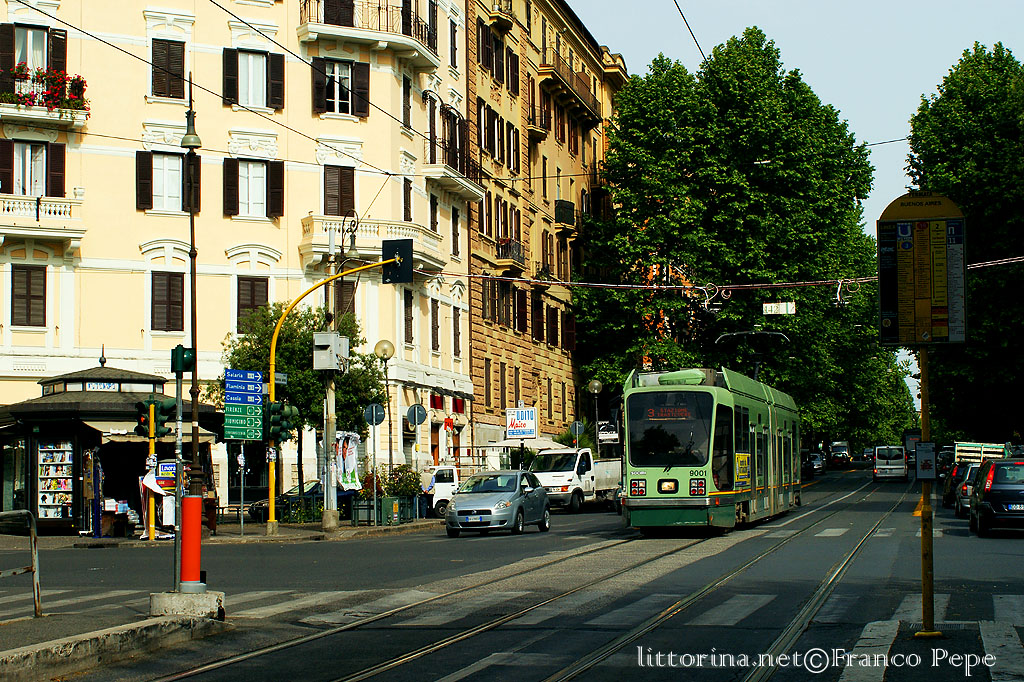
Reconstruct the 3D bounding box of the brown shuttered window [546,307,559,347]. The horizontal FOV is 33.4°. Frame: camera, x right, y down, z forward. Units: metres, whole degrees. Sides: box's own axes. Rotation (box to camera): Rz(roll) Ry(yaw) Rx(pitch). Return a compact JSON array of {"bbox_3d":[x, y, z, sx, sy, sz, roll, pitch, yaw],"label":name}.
[{"bbox_3d":[2.277,-0.792,94.765,0.280,2.203,1.150,-2,-5,14],"label":"brown shuttered window"}]

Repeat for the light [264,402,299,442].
[{"bbox_3d":[-5.337,1.887,39.500,0.620,0.930,0.420,2,-6,-28],"label":"light"}]

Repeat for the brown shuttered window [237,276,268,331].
[{"bbox_3d":[-9.689,-1.346,63.966,1.246,2.133,0.200,2,-6,-28],"label":"brown shuttered window"}]

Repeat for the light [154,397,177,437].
[{"bbox_3d":[-7.666,1.673,37.800,0.460,0.900,0.360,0,-5,-8],"label":"light"}]

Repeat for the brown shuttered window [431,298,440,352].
[{"bbox_3d":[-3.045,-0.635,67.673,0.120,2.054,1.020,-2,-5,14],"label":"brown shuttered window"}]

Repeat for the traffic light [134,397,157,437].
[{"bbox_3d":[-8.100,1.697,37.600,0.280,0.860,0.360,-2,-5,14],"label":"traffic light"}]

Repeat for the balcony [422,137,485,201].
[{"bbox_3d":[-2.308,-6.915,70.315,0.900,1.428,6.189,-2,-5,14],"label":"balcony"}]

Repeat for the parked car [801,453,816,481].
[{"bbox_3d":[16.178,7.034,96.000,1.720,1.520,4.100,-2,-4,14],"label":"parked car"}]

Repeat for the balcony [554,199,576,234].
[{"bbox_3d":[2.863,-6.662,91.294,0.800,1.600,2.200,-2,-5,14],"label":"balcony"}]

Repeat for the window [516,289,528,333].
[{"bbox_3d":[0.514,-1.554,87.636,0.280,2.143,1.150,-2,-5,14],"label":"window"}]

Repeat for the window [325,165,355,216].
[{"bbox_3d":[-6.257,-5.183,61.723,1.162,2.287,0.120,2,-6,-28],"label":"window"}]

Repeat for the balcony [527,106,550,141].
[{"bbox_3d":[1.302,-11.005,86.124,0.750,1.550,2.000,-2,-5,14],"label":"balcony"}]

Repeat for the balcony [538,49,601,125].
[{"bbox_3d":[3.579,-14.836,101.004,0.849,1.432,14.022,-2,-5,14],"label":"balcony"}]

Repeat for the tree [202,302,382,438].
[{"bbox_3d":[-6.098,1.848,48.500,5.100,5.828,4.800,-2,-5,14],"label":"tree"}]

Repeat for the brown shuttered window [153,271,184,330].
[{"bbox_3d":[-12.569,-1.451,62.452,1.218,2.211,0.200,2,-6,-28],"label":"brown shuttered window"}]

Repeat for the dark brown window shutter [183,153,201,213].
[{"bbox_3d":[-11.297,-5.578,60.229,0.655,2.057,0.070,2,-6,-28],"label":"dark brown window shutter"}]

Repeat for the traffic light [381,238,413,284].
[{"bbox_3d":[-2.543,-1.780,38.616,0.700,0.980,0.380,-2,-5,14],"label":"traffic light"}]

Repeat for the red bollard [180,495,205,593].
[{"bbox_3d":[-3.305,2.098,17.650,0.250,1.020,0.250,-2,-5,11],"label":"red bollard"}]

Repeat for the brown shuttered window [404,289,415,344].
[{"bbox_3d":[-3.895,-0.941,64.329,0.120,2.063,1.020,-2,-5,14],"label":"brown shuttered window"}]

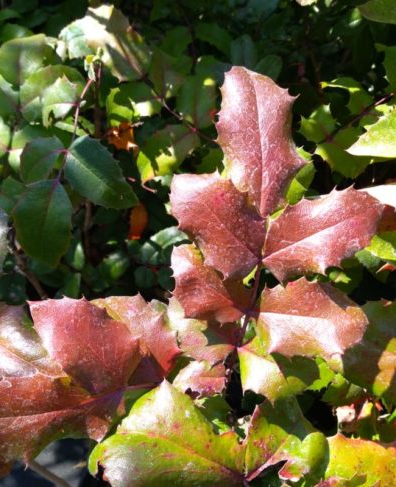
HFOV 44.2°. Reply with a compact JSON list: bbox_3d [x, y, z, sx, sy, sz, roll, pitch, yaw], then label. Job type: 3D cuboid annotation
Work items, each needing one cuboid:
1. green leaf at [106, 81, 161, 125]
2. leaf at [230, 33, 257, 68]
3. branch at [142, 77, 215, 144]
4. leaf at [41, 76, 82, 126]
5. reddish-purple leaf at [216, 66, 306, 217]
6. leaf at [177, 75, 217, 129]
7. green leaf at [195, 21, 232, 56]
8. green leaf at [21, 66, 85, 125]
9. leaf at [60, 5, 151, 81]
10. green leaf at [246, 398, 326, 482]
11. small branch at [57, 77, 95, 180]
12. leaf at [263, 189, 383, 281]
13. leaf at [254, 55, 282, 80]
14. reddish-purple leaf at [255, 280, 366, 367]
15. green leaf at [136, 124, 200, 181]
[{"bbox_3d":[-0.073,-0.159,0.550,0.063,0.018,0.053,6,64,3],"label":"green leaf"},{"bbox_3d":[0.055,-0.228,0.580,0.032,0.010,0.045,2,81,0],"label":"leaf"},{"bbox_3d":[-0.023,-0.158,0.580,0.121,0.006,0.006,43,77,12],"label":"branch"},{"bbox_3d":[-0.140,-0.145,0.500,0.044,0.018,0.052,-27,61,-9],"label":"leaf"},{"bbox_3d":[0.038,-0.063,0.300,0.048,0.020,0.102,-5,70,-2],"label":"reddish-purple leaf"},{"bbox_3d":[-0.002,-0.169,0.580,0.045,0.015,0.071,0,70,0],"label":"leaf"},{"bbox_3d":[0.020,-0.254,0.600,0.058,0.013,0.046,39,74,13],"label":"green leaf"},{"bbox_3d":[-0.149,-0.155,0.500,0.068,0.047,0.012,-32,7,-16],"label":"green leaf"},{"bbox_3d":[-0.074,-0.156,0.400,0.081,0.022,0.051,31,84,7],"label":"leaf"},{"bbox_3d":[0.048,0.116,0.286,0.056,0.021,0.049,-27,74,-15],"label":"green leaf"},{"bbox_3d":[-0.122,-0.116,0.490,0.006,0.006,0.111,16,73,5],"label":"small branch"},{"bbox_3d":[0.078,-0.004,0.301,0.092,0.015,0.043,-26,71,-16],"label":"leaf"},{"bbox_3d":[0.087,-0.220,0.620,0.037,0.046,0.010,9,0,6],"label":"leaf"},{"bbox_3d":[0.074,0.050,0.320,0.075,0.022,0.055,5,69,-4],"label":"reddish-purple leaf"},{"bbox_3d":[-0.025,-0.075,0.410,0.064,0.012,0.047,-43,72,-8],"label":"green leaf"}]

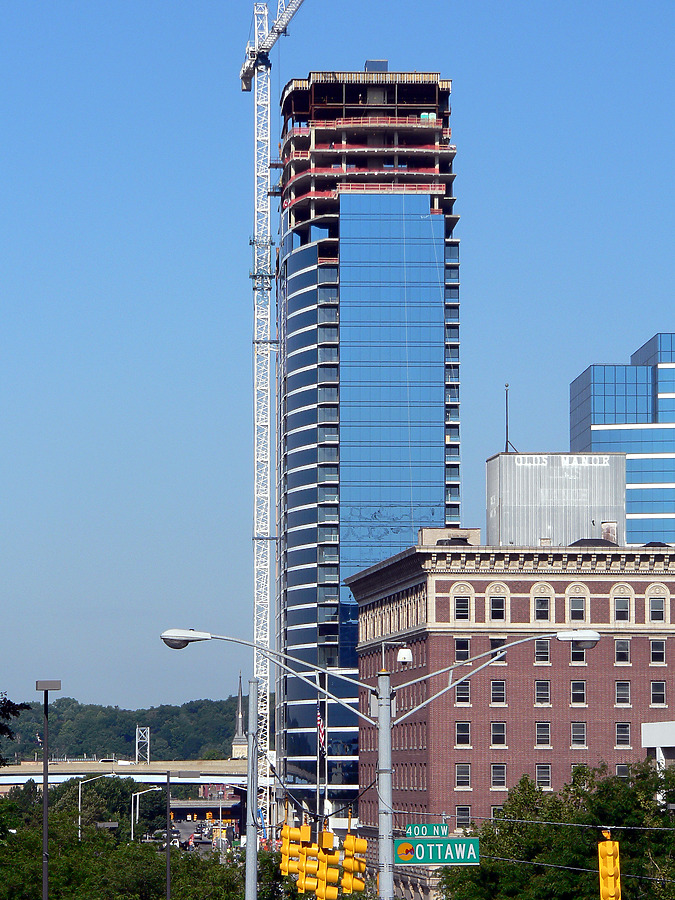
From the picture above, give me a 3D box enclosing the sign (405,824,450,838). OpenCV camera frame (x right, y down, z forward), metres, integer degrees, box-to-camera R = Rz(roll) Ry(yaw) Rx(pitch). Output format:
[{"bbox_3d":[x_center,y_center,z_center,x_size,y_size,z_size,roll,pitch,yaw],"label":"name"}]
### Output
[{"bbox_3d":[1.641,6.935,70.000,0.765,0.229,0.020,0,-5,0],"label":"sign"}]

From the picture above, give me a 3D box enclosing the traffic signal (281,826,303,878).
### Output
[{"bbox_3d":[-0.999,8.639,83.000,0.450,1.080,0.340,1,-5,-8],"label":"traffic signal"}]

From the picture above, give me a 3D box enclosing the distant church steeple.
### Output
[{"bbox_3d":[-30.874,82.954,1200.000,5.000,28.500,5.000,0,-5,0],"label":"distant church steeple"}]

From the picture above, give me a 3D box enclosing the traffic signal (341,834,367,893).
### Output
[{"bbox_3d":[0.305,7.737,72.000,0.450,1.100,0.340,1,-5,-8],"label":"traffic signal"}]

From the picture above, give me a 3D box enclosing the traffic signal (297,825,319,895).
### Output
[{"bbox_3d":[-0.632,8.567,80.500,0.450,1.380,0.340,1,-5,-8],"label":"traffic signal"}]

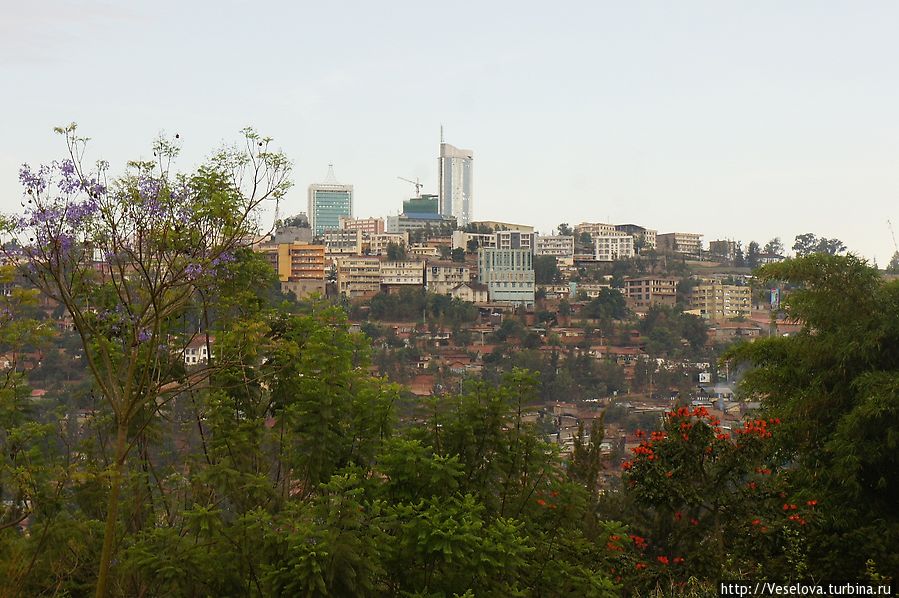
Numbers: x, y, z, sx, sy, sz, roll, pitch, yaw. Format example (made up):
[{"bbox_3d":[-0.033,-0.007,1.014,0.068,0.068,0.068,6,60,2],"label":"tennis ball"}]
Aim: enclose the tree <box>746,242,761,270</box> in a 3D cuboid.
[{"bbox_3d":[160.450,-23.490,1080.000,7.400,14.800,7.400,0,-3,0],"label":"tree"}]

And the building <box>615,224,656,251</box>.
[{"bbox_3d":[101.170,-33.360,1110.000,20.000,14.000,14.000,-2,-4,37],"label":"building"}]

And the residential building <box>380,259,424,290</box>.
[{"bbox_3d":[-21.380,-10.690,931.000,19.300,15.400,12.000,0,0,4],"label":"residential building"}]

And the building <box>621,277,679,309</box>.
[{"bbox_3d":[92.830,-3.000,945.000,17.000,14.800,18.500,-2,-3,40],"label":"building"}]

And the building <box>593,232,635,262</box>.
[{"bbox_3d":[82.560,-25.600,1027.000,18.500,14.500,13.000,0,-3,-6],"label":"building"}]

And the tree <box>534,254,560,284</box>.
[{"bbox_3d":[44.540,-13.410,930.000,12.000,13.800,11.500,0,-2,0],"label":"tree"}]

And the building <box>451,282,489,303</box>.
[{"bbox_3d":[7.820,-2.540,800.000,10.000,7.800,10.500,-1,-2,33],"label":"building"}]

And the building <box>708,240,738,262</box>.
[{"bbox_3d":[204.880,-35.520,1530.000,17.000,15.500,14.000,-1,-2,30],"label":"building"}]

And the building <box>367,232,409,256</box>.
[{"bbox_3d":[-32.720,-28.770,1080.000,21.500,12.800,12.000,0,-2,0],"label":"building"}]

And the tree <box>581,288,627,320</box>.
[{"bbox_3d":[69.840,2.490,928.000,19.000,14.500,19.000,0,0,0],"label":"tree"}]

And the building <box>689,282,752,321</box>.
[{"bbox_3d":[124.760,0.690,942.000,27.500,18.300,14.000,0,0,-5],"label":"building"}]

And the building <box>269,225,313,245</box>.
[{"bbox_3d":[-77.260,-30.270,1007.000,20.000,12.000,14.000,0,-3,-5],"label":"building"}]

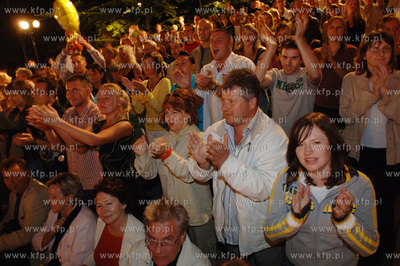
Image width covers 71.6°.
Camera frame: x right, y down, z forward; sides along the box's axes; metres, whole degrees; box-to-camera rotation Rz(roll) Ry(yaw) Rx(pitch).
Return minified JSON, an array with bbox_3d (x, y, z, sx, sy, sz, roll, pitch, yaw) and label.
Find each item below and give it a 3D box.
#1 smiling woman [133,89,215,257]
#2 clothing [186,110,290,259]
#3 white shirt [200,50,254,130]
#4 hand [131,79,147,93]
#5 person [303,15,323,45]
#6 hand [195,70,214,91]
[{"bbox_3d":[-0.170,0.500,1.710,0.440,1.580,0.480,-12,15,-43],"label":"smiling woman"},{"bbox_3d":[0.180,0.280,1.440,0.560,0.830,0.440,8,15,41],"label":"clothing"},{"bbox_3d":[0.235,-0.330,2.400,0.490,0.720,0.340,7,14,37],"label":"white shirt"},{"bbox_3d":[-0.565,-0.437,2.550,0.120,0.140,0.100,-10,13,-35],"label":"hand"},{"bbox_3d":[1.850,-1.280,4.600,0.500,1.680,0.330,2,12,21],"label":"person"},{"bbox_3d":[0.034,-0.394,2.080,0.130,0.140,0.110,-10,13,-35],"label":"hand"}]

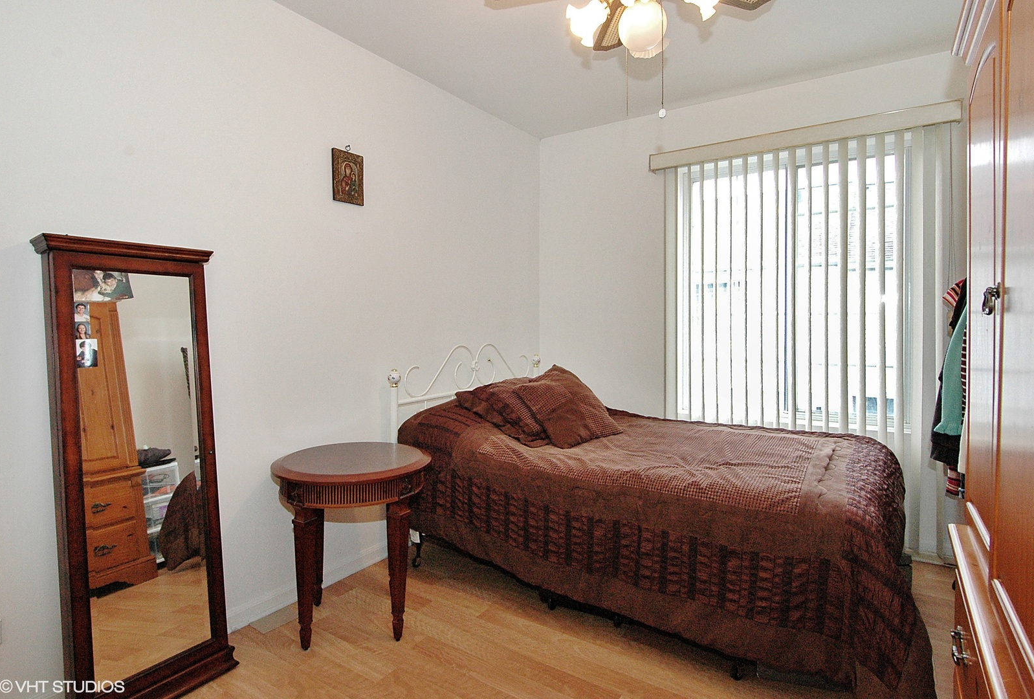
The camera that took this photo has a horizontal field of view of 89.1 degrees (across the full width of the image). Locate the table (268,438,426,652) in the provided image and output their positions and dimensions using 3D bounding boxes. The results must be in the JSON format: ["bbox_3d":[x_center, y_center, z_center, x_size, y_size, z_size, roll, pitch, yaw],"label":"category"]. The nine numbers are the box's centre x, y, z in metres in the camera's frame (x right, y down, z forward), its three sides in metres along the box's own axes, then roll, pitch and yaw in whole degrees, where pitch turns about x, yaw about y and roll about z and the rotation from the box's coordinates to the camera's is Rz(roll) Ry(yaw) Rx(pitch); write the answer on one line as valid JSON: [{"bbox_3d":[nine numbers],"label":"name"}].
[{"bbox_3d":[-0.645,0.764,2.099,0.588,0.670,0.588,-1,3,-10],"label":"table"}]

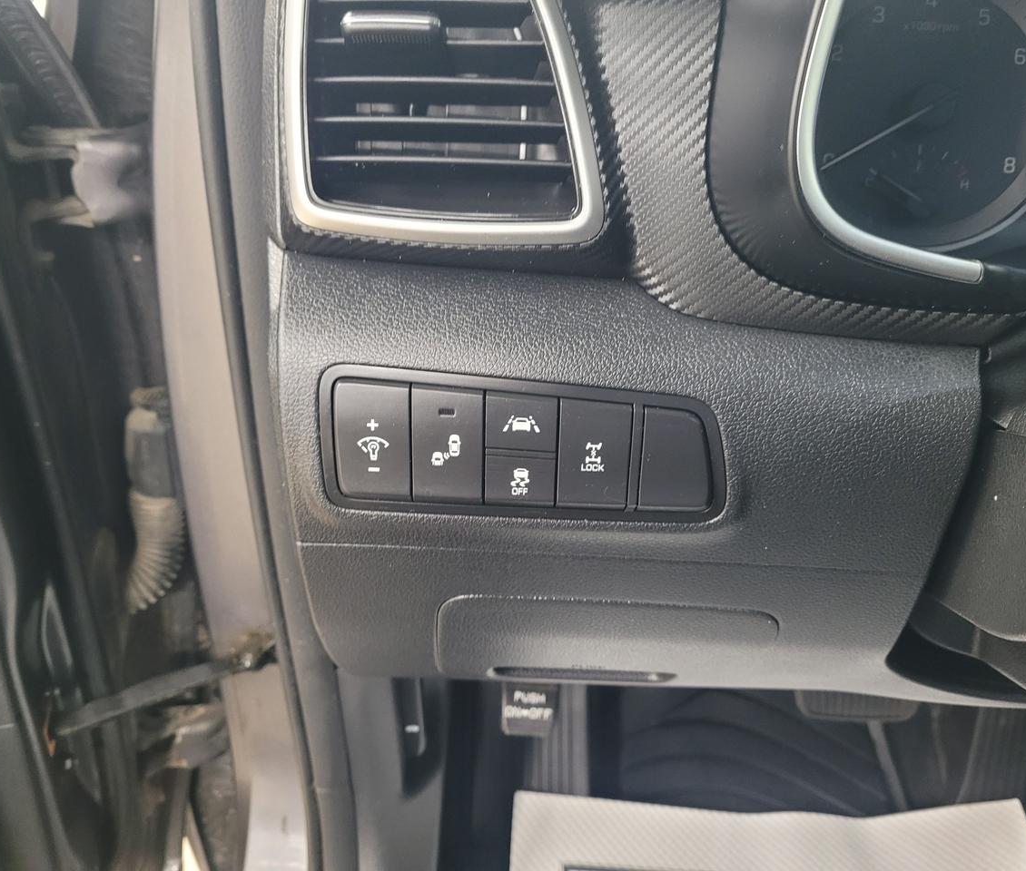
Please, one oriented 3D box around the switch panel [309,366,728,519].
[{"bbox_3d":[0.003,0.001,0.319,0.145,0.055,0.020,1,18,-3],"label":"switch panel"}]

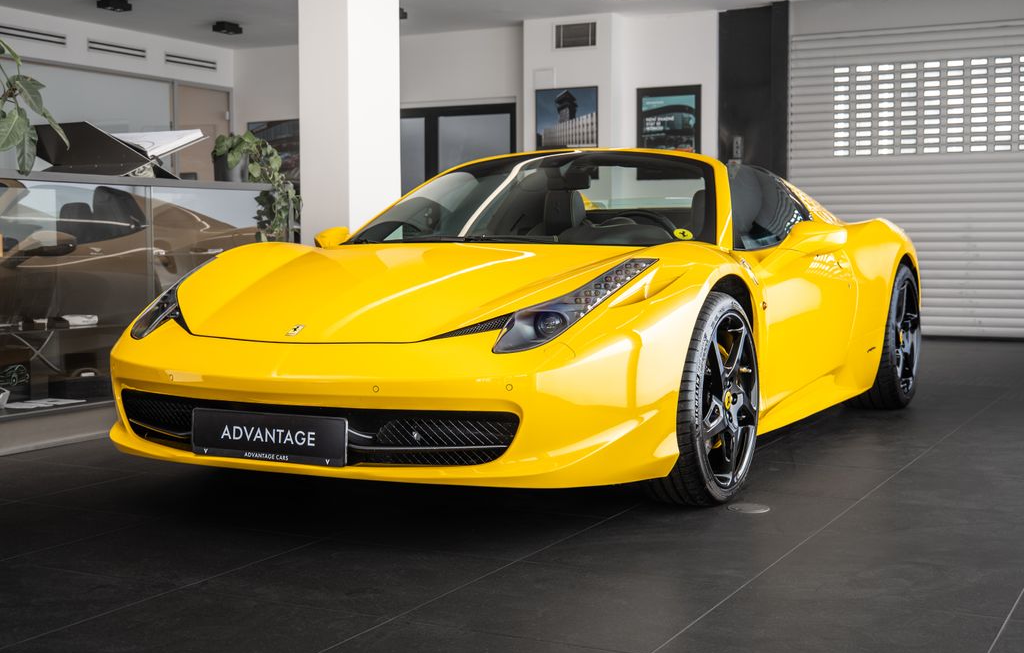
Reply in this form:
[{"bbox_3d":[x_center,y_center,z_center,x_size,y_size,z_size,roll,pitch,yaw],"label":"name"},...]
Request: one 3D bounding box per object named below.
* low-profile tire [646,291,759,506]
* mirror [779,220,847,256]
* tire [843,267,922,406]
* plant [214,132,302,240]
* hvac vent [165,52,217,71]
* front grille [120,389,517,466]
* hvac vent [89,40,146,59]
[{"bbox_3d":[0.598,0.225,4.060,0.240,0.672,0.672,2,4,28],"label":"low-profile tire"},{"bbox_3d":[1.062,-0.318,4.516,0.210,0.130,0.150,2,4,28],"label":"mirror"},{"bbox_3d":[1.850,0.052,6.467,0.305,0.718,0.718,2,4,29],"label":"tire"},{"bbox_3d":[-1.287,-0.681,6.408,0.400,0.580,0.380,2,5,29],"label":"plant"},{"bbox_3d":[-3.228,-2.669,12.944,0.030,0.100,0.730,2,5,29],"label":"hvac vent"},{"bbox_3d":[-0.623,0.286,3.616,1.400,0.165,0.190,2,5,29],"label":"front grille"},{"bbox_3d":[-3.708,-2.607,12.075,0.030,0.100,0.725,2,5,29],"label":"hvac vent"}]

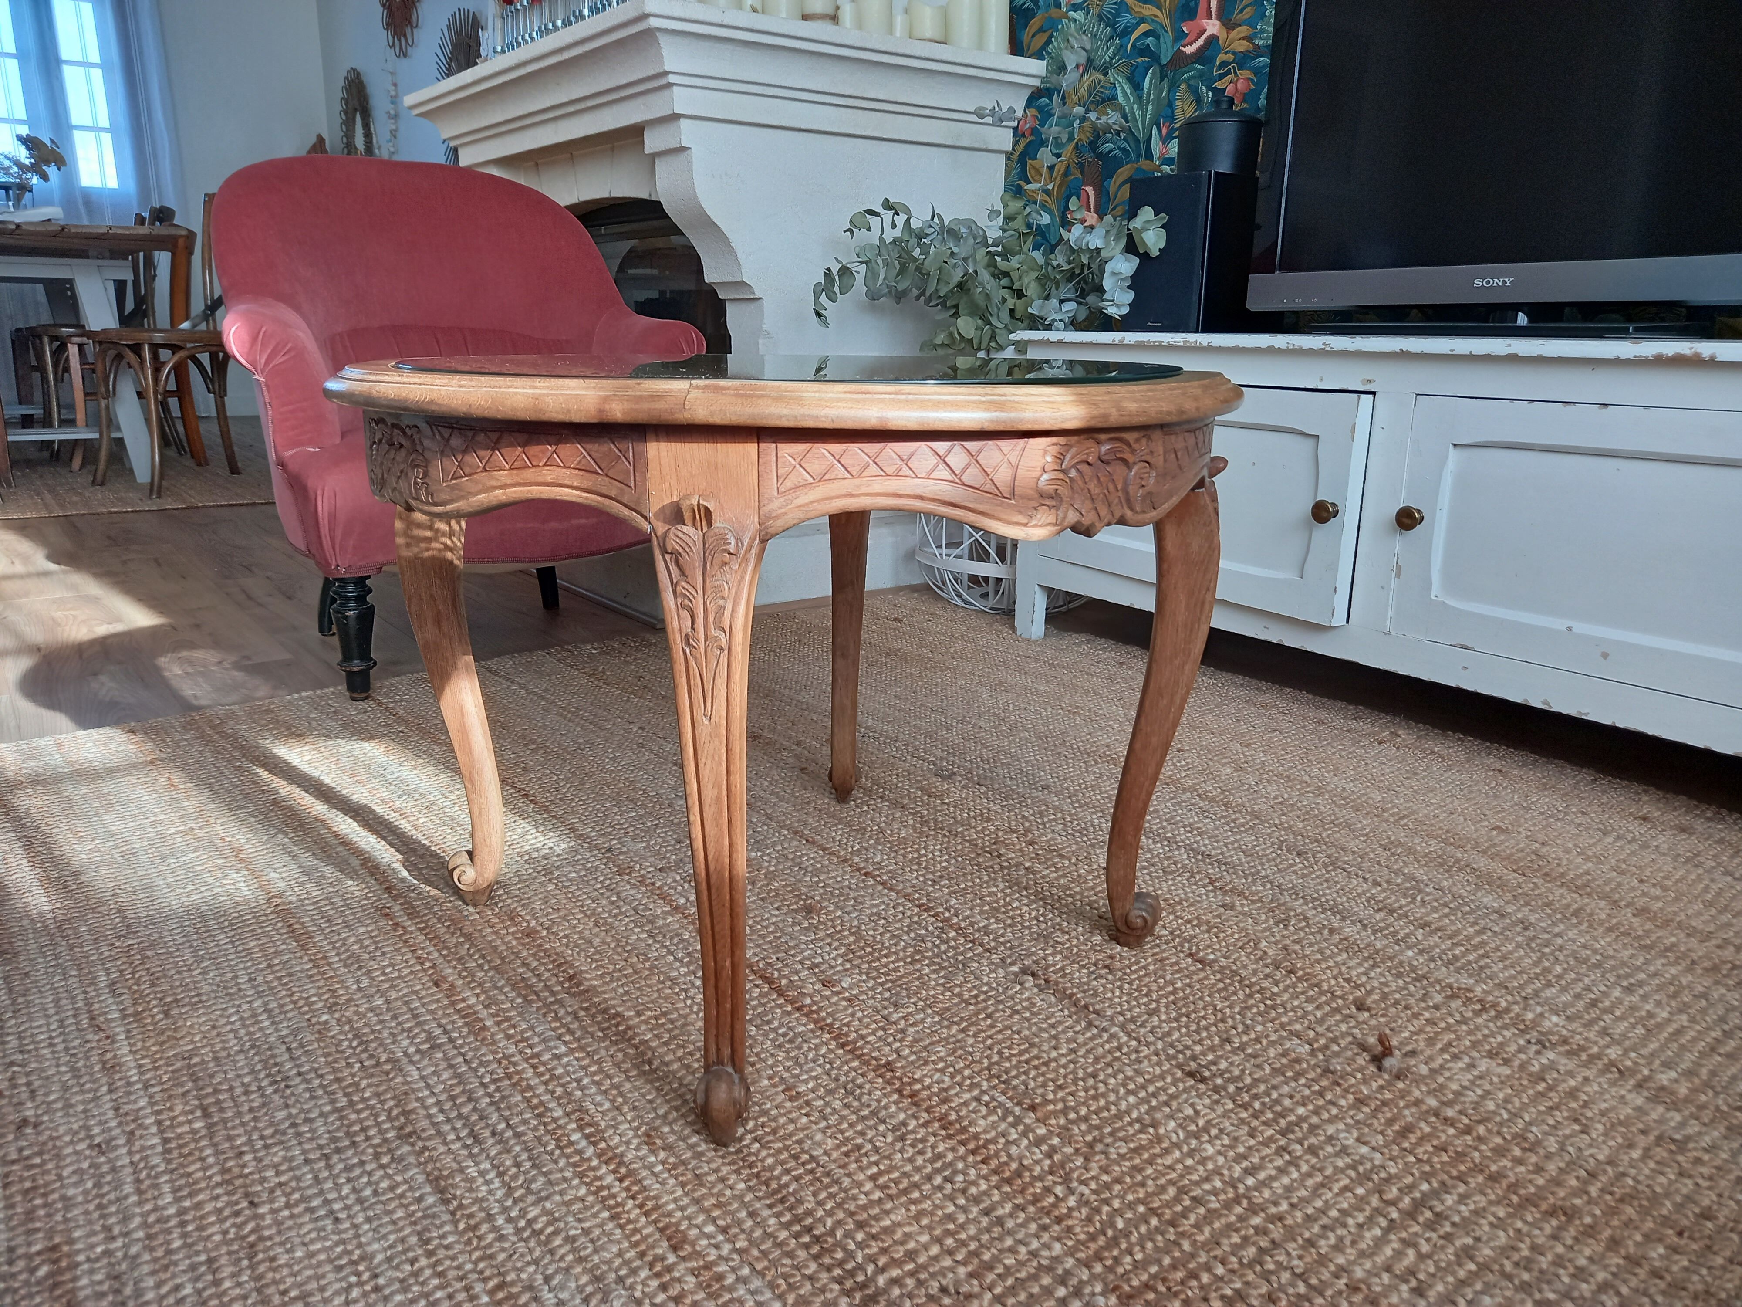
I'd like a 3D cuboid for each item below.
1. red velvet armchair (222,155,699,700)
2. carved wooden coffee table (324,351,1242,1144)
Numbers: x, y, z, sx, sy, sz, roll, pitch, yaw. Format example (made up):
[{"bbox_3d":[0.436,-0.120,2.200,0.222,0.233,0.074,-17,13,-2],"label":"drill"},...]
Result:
[{"bbox_3d":[-0.675,-0.407,2.046,0.696,0.781,0.658,-9,18,-33],"label":"red velvet armchair"},{"bbox_3d":[-0.067,0.007,1.079,0.696,0.495,0.696,-11,19,-37],"label":"carved wooden coffee table"}]

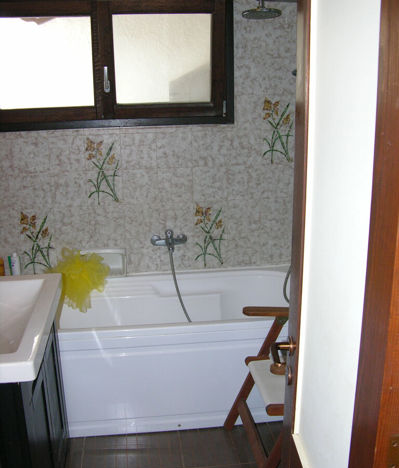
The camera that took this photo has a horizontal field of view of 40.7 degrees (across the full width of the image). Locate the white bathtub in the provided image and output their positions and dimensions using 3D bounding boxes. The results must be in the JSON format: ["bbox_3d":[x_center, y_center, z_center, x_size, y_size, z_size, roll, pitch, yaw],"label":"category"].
[{"bbox_3d":[-0.164,0.595,2.889,1.700,0.560,0.760,-3,15,-7],"label":"white bathtub"}]

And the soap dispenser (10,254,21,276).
[{"bbox_3d":[-1.025,0.199,2.971,0.056,0.195,0.042,-3,15,-7],"label":"soap dispenser"}]

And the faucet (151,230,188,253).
[{"bbox_3d":[-0.169,0.046,3.063,0.210,0.110,0.140,-3,15,-7],"label":"faucet"}]

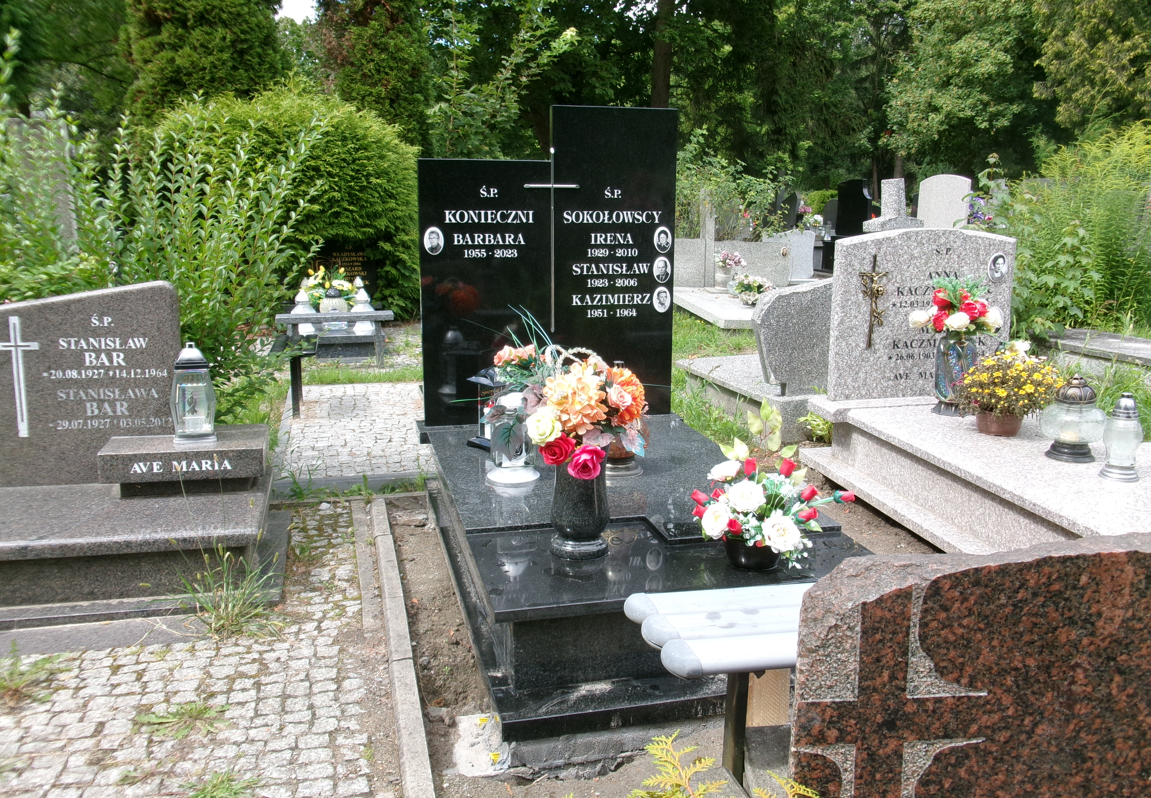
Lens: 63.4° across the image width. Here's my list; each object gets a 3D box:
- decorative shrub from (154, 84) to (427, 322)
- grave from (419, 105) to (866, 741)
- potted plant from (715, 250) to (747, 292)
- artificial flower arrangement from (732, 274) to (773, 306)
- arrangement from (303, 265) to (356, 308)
[{"bbox_3d":[-3.467,-2.349,11.235,3.371,2.803,2.889,-2,12,-14],"label":"decorative shrub"},{"bbox_3d":[0.109,-0.190,3.079,1.130,1.660,1.921,-2,12,-14],"label":"grave"},{"bbox_3d":[1.813,-1.502,10.914,0.370,0.480,0.340,-2,12,-14],"label":"potted plant"},{"bbox_3d":[1.878,-1.155,9.844,0.420,0.340,0.370,-2,12,-14],"label":"artificial flower arrangement"},{"bbox_3d":[-2.402,-1.067,9.095,0.500,0.470,0.400,-2,12,-14],"label":"arrangement"}]

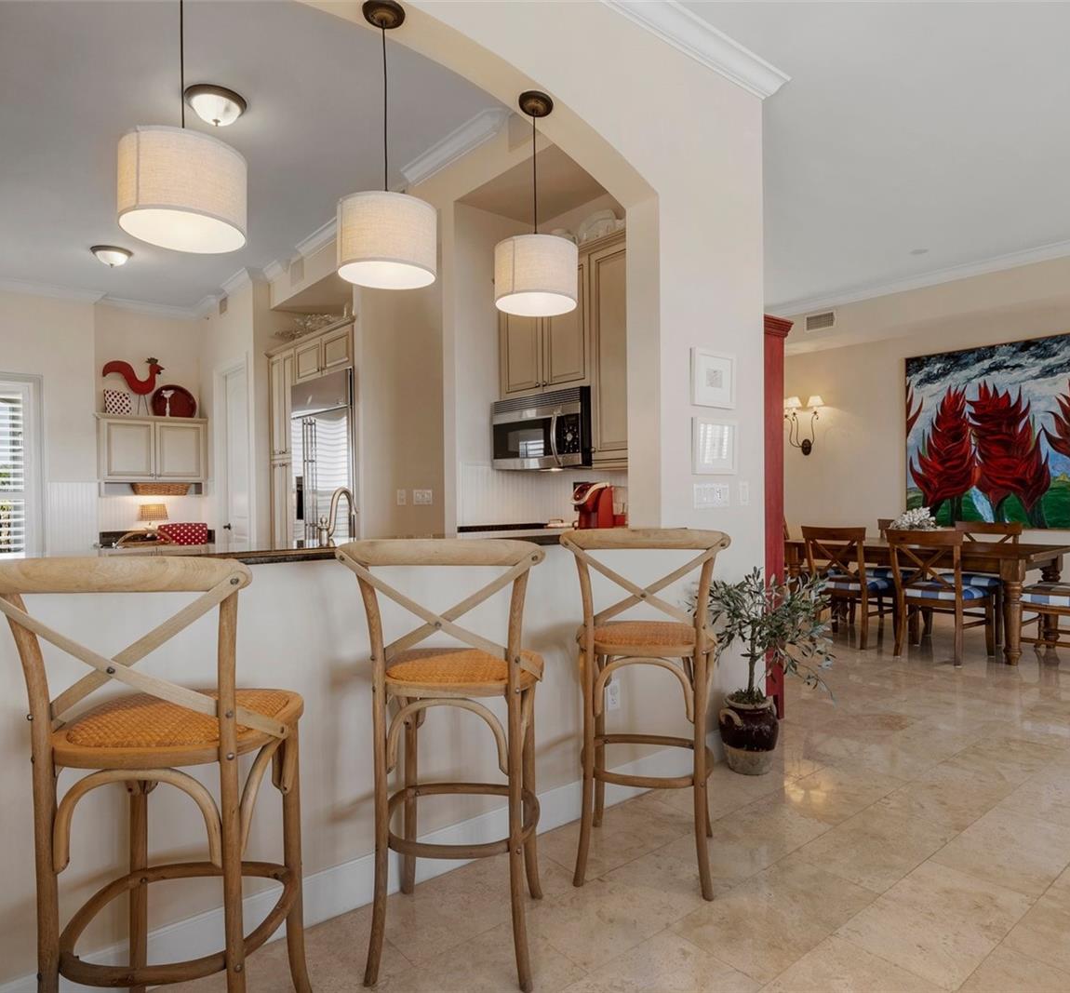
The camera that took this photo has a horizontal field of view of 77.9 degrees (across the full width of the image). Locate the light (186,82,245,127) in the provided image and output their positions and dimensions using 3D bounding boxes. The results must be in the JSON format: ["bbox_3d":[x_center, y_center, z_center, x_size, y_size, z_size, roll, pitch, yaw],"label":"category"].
[{"bbox_3d":[-1.601,-1.934,3.327,0.295,0.135,0.295,-1,1,0],"label":"light"}]

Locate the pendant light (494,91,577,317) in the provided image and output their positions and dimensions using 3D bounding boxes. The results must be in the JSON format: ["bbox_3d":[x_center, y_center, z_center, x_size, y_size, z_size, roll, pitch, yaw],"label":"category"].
[{"bbox_3d":[0.004,-1.112,2.503,0.312,0.775,0.312,-1,1,0],"label":"pendant light"}]

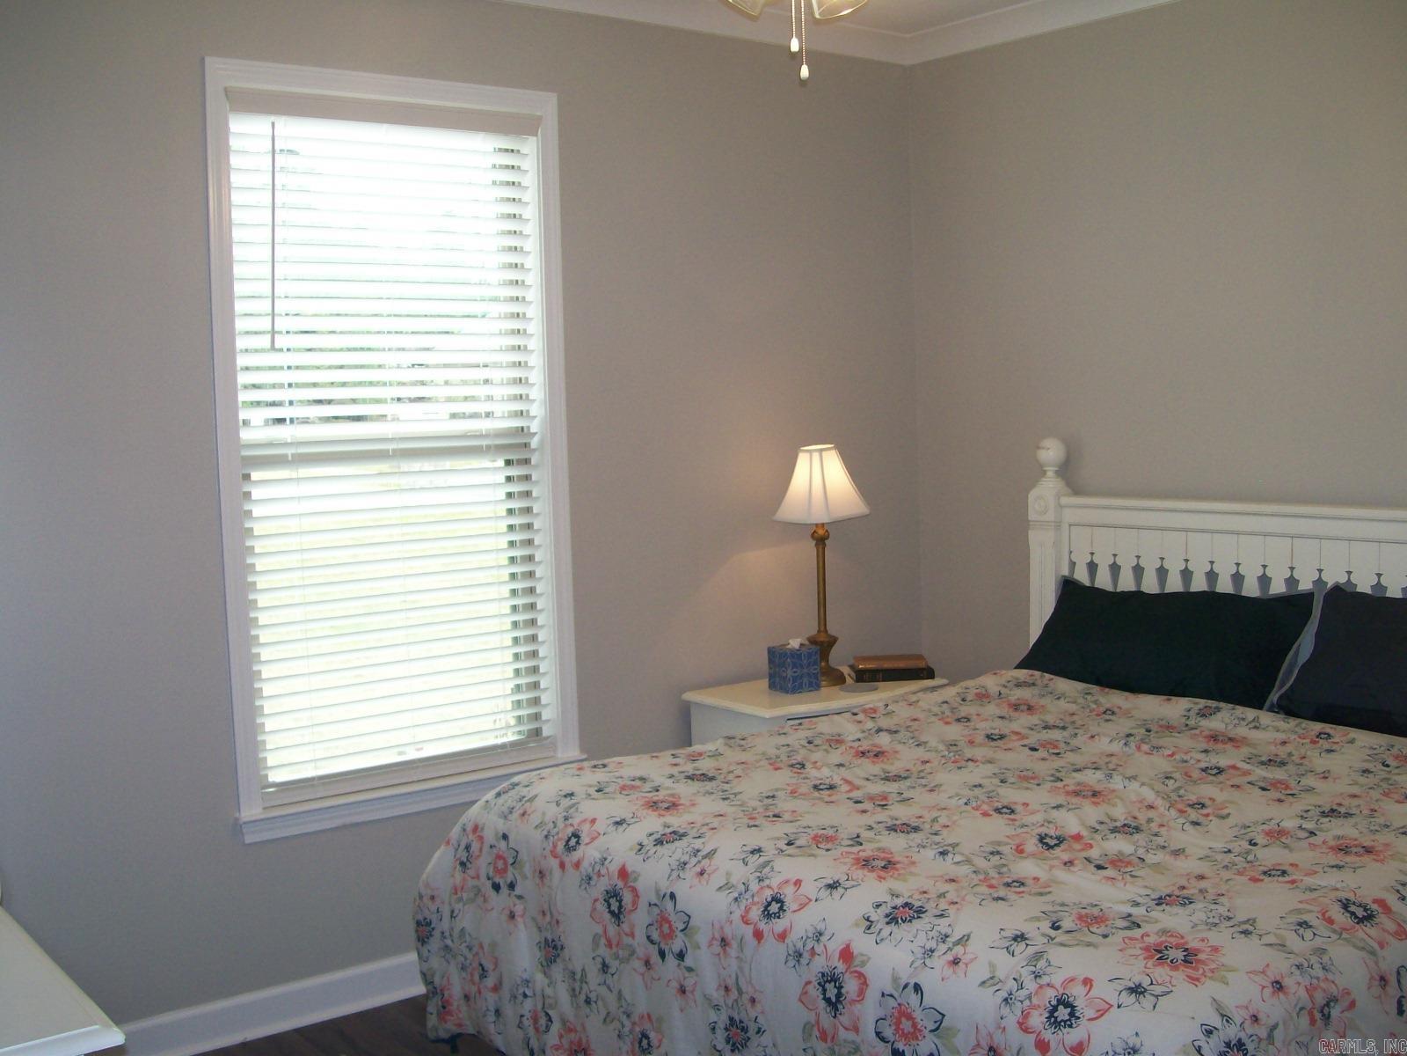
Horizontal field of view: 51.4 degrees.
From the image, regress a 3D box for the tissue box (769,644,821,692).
[{"bbox_3d":[0.264,0.405,4.233,0.107,0.134,0.105,-5,6,-33],"label":"tissue box"}]

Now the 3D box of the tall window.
[{"bbox_3d":[-0.757,-0.197,3.750,0.990,1.870,0.080,-5,6,-37],"label":"tall window"}]

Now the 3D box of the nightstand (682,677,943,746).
[{"bbox_3d":[0.345,0.817,4.314,0.708,0.705,0.400,-5,6,-37],"label":"nightstand"}]

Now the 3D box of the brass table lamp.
[{"bbox_3d":[0.353,0.111,4.299,0.232,0.703,0.232,-2,5,0],"label":"brass table lamp"}]

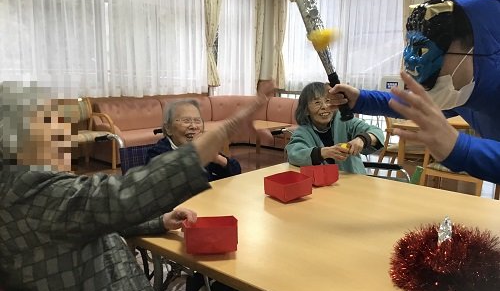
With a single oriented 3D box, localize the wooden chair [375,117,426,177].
[{"bbox_3d":[1.607,0.020,4.497,0.520,0.800,0.460,6,14,23],"label":"wooden chair"}]

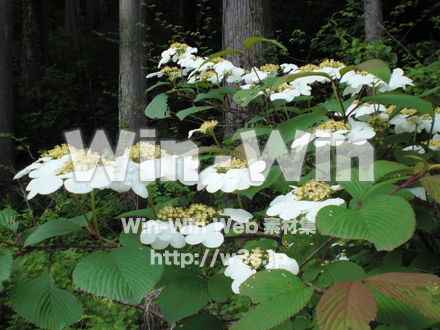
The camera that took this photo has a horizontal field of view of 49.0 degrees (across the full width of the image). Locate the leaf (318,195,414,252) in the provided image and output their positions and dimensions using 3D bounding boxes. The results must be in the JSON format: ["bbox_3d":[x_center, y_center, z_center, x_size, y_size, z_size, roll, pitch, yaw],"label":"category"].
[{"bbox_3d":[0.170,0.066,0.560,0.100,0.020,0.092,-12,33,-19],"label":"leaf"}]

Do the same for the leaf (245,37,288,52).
[{"bbox_3d":[0.079,-0.210,0.840,0.072,0.027,0.043,-1,3,-17],"label":"leaf"}]

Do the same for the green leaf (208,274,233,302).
[{"bbox_3d":[0.001,0.169,0.660,0.036,0.043,0.012,-5,-37,-3],"label":"green leaf"}]

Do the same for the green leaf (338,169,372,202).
[{"bbox_3d":[0.163,0.024,0.585,0.044,0.016,0.064,-6,40,-12],"label":"green leaf"}]

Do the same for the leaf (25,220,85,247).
[{"bbox_3d":[-0.212,0.087,0.620,0.078,0.015,0.045,-23,14,-20],"label":"leaf"}]

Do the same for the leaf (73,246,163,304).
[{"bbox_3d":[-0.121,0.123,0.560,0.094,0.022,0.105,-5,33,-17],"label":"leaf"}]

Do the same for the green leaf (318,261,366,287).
[{"bbox_3d":[0.169,0.151,0.660,0.057,0.014,0.062,-13,39,-16],"label":"green leaf"}]

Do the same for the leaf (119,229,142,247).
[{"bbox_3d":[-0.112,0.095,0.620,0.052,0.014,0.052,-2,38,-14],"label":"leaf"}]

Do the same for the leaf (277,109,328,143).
[{"bbox_3d":[0.112,-0.051,0.660,0.065,0.022,0.100,25,45,38],"label":"leaf"}]

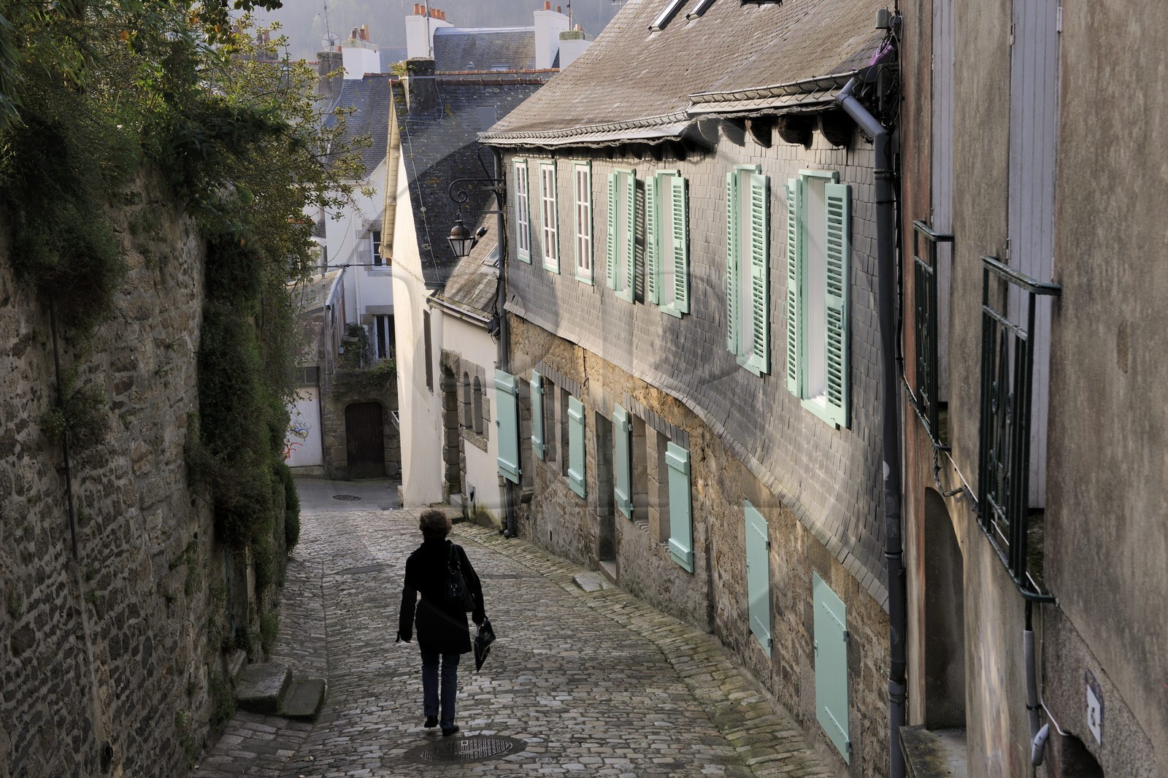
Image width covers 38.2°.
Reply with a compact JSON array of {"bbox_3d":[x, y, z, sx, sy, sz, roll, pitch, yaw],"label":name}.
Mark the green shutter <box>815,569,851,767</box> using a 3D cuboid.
[{"bbox_3d":[1.629,1.820,11.107,0.040,1.030,0.870,-3,8,-5],"label":"green shutter"}]

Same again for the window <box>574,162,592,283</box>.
[{"bbox_3d":[-0.010,-2.300,23.304,0.080,1.680,1.120,-3,8,-10],"label":"window"}]

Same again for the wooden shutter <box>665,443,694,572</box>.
[{"bbox_3d":[1.000,1.237,17.600,0.080,1.240,0.630,-4,10,-14],"label":"wooden shutter"}]

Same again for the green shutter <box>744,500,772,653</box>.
[{"bbox_3d":[1.366,1.474,13.228,0.040,1.050,0.880,-3,8,-5],"label":"green shutter"}]

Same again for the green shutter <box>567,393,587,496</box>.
[{"bbox_3d":[-0.089,0.749,22.000,0.070,1.210,0.660,-4,10,-14],"label":"green shutter"}]

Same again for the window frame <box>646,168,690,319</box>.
[{"bbox_3d":[0.902,-1.572,18.058,0.130,1.560,1.550,-3,8,-10],"label":"window frame"}]

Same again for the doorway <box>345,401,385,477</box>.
[{"bbox_3d":[-5.097,1.169,39.300,0.880,1.820,0.200,-1,10,2],"label":"doorway"}]

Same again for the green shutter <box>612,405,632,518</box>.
[{"bbox_3d":[0.479,0.894,20.917,0.070,1.330,0.730,-3,8,-10],"label":"green shutter"}]

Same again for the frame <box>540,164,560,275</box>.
[{"bbox_3d":[-0.487,-2.416,23.700,0.100,1.530,0.800,-4,10,-13],"label":"frame"}]

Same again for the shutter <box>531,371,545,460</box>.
[{"bbox_3d":[-0.767,0.421,27.811,0.070,1.410,0.730,-3,8,-11],"label":"shutter"}]

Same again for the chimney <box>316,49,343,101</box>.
[{"bbox_3d":[-7.188,-8.887,47.704,0.680,1.460,0.600,-2,8,0],"label":"chimney"}]

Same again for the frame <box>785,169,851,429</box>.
[{"bbox_3d":[1.560,-0.632,11.350,0.160,1.650,1.520,-3,10,-6],"label":"frame"}]

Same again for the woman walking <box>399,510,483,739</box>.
[{"bbox_3d":[-1.014,1.644,11.970,0.600,1.640,0.420,-2,10,-3],"label":"woman walking"}]

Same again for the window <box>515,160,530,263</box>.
[{"bbox_3d":[-0.942,-2.699,25.600,0.100,1.530,0.770,-4,10,-13],"label":"window"}]

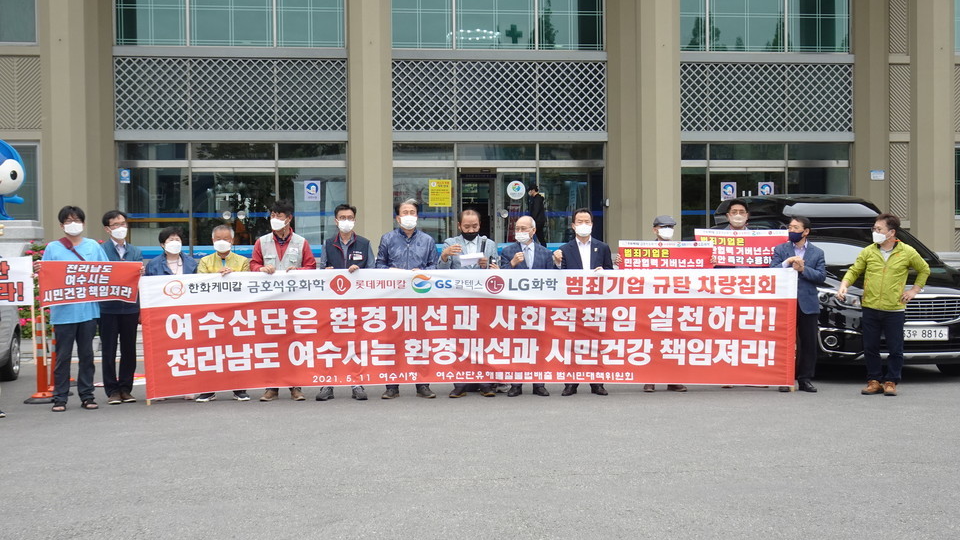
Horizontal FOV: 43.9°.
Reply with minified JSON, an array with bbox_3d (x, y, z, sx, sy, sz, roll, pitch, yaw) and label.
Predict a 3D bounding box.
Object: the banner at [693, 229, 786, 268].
[{"bbox_3d":[2.439,-0.205,11.100,0.880,0.349,0.020,-1,1,-3],"label":"banner"}]

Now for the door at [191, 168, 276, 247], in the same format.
[{"bbox_3d":[-5.711,-1.303,27.648,1.935,2.065,0.080,-1,1,-7],"label":"door"}]

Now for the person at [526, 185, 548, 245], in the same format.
[{"bbox_3d":[1.339,-1.119,27.619,0.450,1.720,0.500,-1,1,-7],"label":"person"}]

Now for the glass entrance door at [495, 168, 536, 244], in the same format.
[{"bbox_3d":[0.872,-1.336,28.461,0.965,2.094,0.080,-1,1,-7],"label":"glass entrance door"}]

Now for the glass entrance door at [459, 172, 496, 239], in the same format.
[{"bbox_3d":[-0.053,-1.313,28.347,0.897,2.074,0.080,-1,1,-7],"label":"glass entrance door"}]

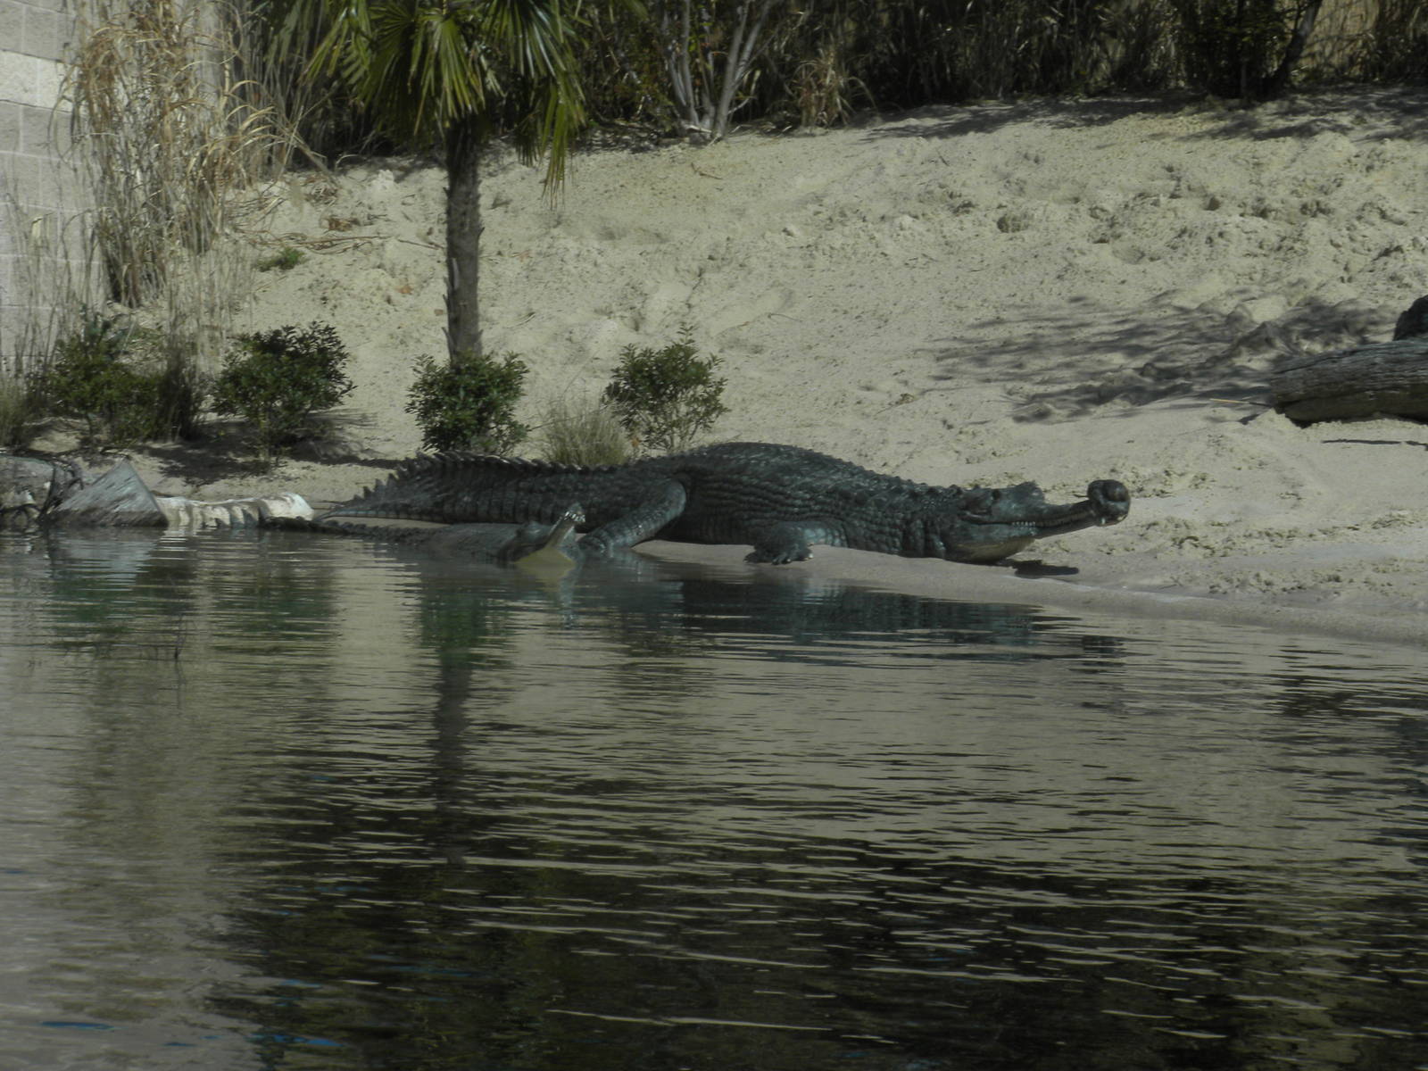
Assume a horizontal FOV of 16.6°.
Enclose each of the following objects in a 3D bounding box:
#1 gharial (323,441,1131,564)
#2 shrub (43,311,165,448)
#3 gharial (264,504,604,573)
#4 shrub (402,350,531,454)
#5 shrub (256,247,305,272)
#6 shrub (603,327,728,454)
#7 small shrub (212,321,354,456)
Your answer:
[{"bbox_3d":[-0.077,-0.116,14.103,0.750,0.340,3.600,0,2,-43],"label":"gharial"},{"bbox_3d":[-2.362,-0.605,19.000,0.479,0.548,0.480,1,2,-7],"label":"shrub"},{"bbox_3d":[-0.860,0.001,13.807,0.450,0.280,2.600,0,2,-28],"label":"gharial"},{"bbox_3d":[-0.876,-0.465,17.400,0.435,0.380,0.420,1,2,-3],"label":"shrub"},{"bbox_3d":[-1.883,-1.198,21.300,0.208,0.116,0.190,1,2,-5],"label":"shrub"},{"bbox_3d":[-0.178,-0.522,18.000,0.458,0.491,0.440,1,2,-1],"label":"shrub"},{"bbox_3d":[-1.660,-0.552,18.900,0.550,0.541,0.520,1,2,-5],"label":"small shrub"}]

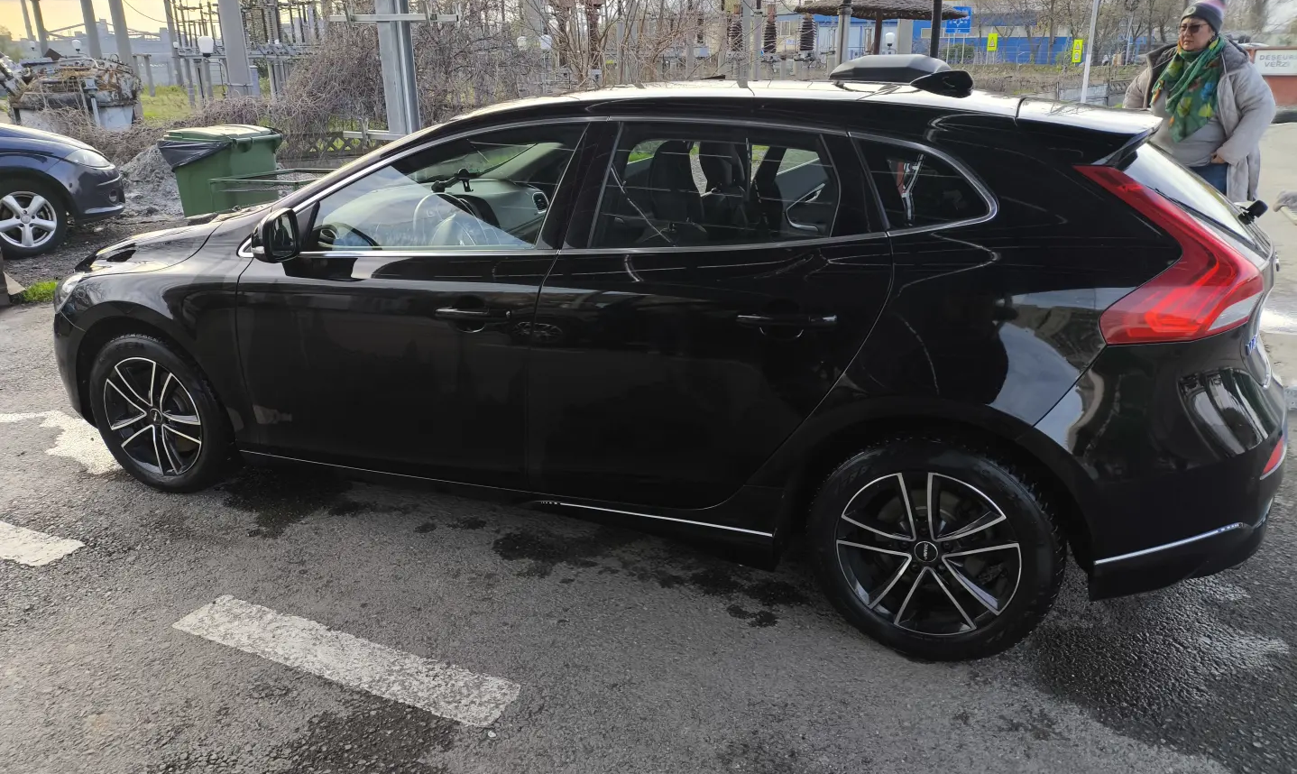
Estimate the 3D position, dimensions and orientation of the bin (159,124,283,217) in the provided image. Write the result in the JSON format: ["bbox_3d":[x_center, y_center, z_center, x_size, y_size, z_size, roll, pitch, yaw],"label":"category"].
[{"bbox_3d":[-3.579,-1.664,7.998,0.770,1.080,0.600,7,20,23],"label":"bin"}]

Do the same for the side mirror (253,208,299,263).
[{"bbox_3d":[-1.097,-0.444,2.755,0.100,0.155,0.185,7,20,23],"label":"side mirror"}]

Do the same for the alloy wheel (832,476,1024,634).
[{"bbox_3d":[0.700,0.394,2.334,0.445,0.445,0.180,7,20,23],"label":"alloy wheel"}]

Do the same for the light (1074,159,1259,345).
[{"bbox_3d":[1.103,-0.283,2.015,0.390,0.370,0.230,7,20,23],"label":"light"}]

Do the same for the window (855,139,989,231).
[{"bbox_3d":[0.646,-0.474,2.235,0.331,0.221,0.060,7,-2,23],"label":"window"}]

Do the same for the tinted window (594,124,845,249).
[{"bbox_3d":[0.170,-0.508,2.423,0.655,0.346,0.060,7,-2,23],"label":"tinted window"}]

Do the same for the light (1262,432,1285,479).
[{"bbox_3d":[1.361,0.148,2.039,0.050,0.110,0.075,16,24,41],"label":"light"}]

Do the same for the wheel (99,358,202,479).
[{"bbox_3d":[-1.727,0.091,3.356,0.445,0.445,0.180,6,19,19],"label":"wheel"}]

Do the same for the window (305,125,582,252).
[{"bbox_3d":[-0.614,-0.571,2.752,0.898,0.397,0.070,7,-2,23],"label":"window"}]

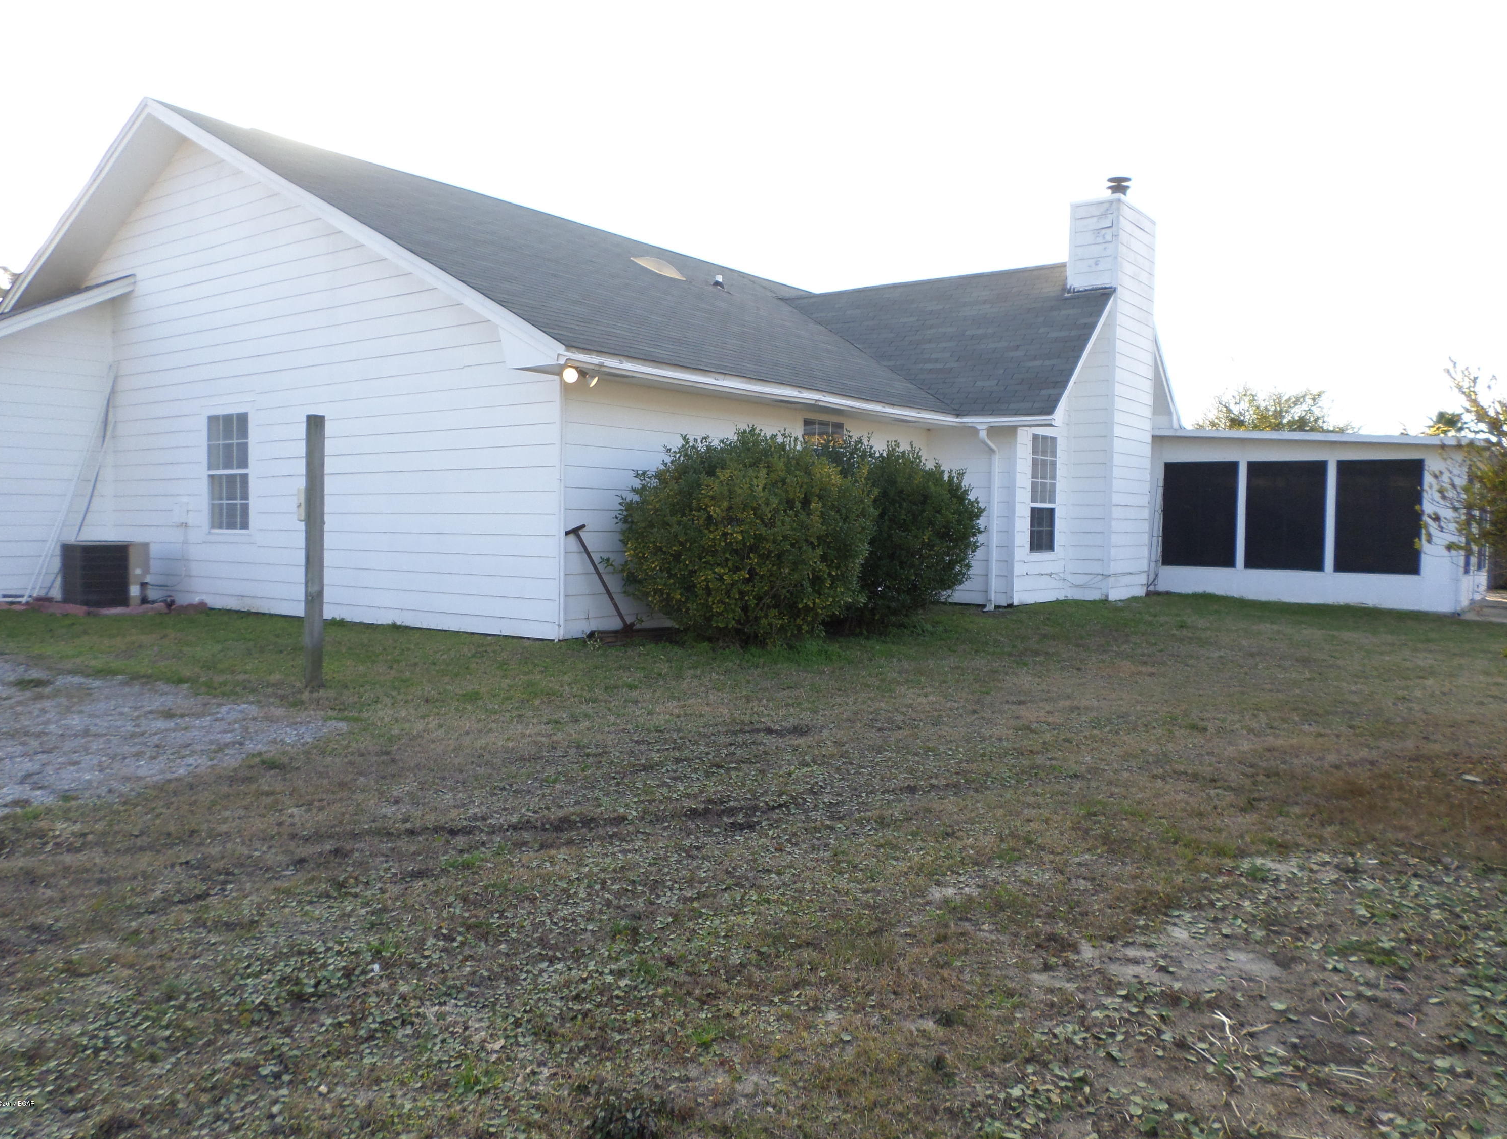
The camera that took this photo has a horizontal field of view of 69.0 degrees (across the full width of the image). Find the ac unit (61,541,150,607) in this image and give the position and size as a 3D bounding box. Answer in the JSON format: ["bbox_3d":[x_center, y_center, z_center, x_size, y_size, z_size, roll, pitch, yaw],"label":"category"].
[{"bbox_3d":[-7.446,0.057,12.599,0.690,0.735,0.690,2,3,36],"label":"ac unit"}]

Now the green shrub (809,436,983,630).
[{"bbox_3d":[1.468,-0.403,11.743,1.950,2.020,2.000,0,3,0],"label":"green shrub"}]

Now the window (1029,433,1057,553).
[{"bbox_3d":[4.100,-1.062,15.479,0.100,1.640,0.955,2,3,36],"label":"window"}]

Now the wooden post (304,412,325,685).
[{"bbox_3d":[-2.948,-0.110,7.359,0.093,1.848,0.093,3,3,36],"label":"wooden post"}]

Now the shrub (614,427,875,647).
[{"bbox_3d":[-0.074,-0.301,9.973,2.250,1.950,2.300,0,3,0],"label":"shrub"}]

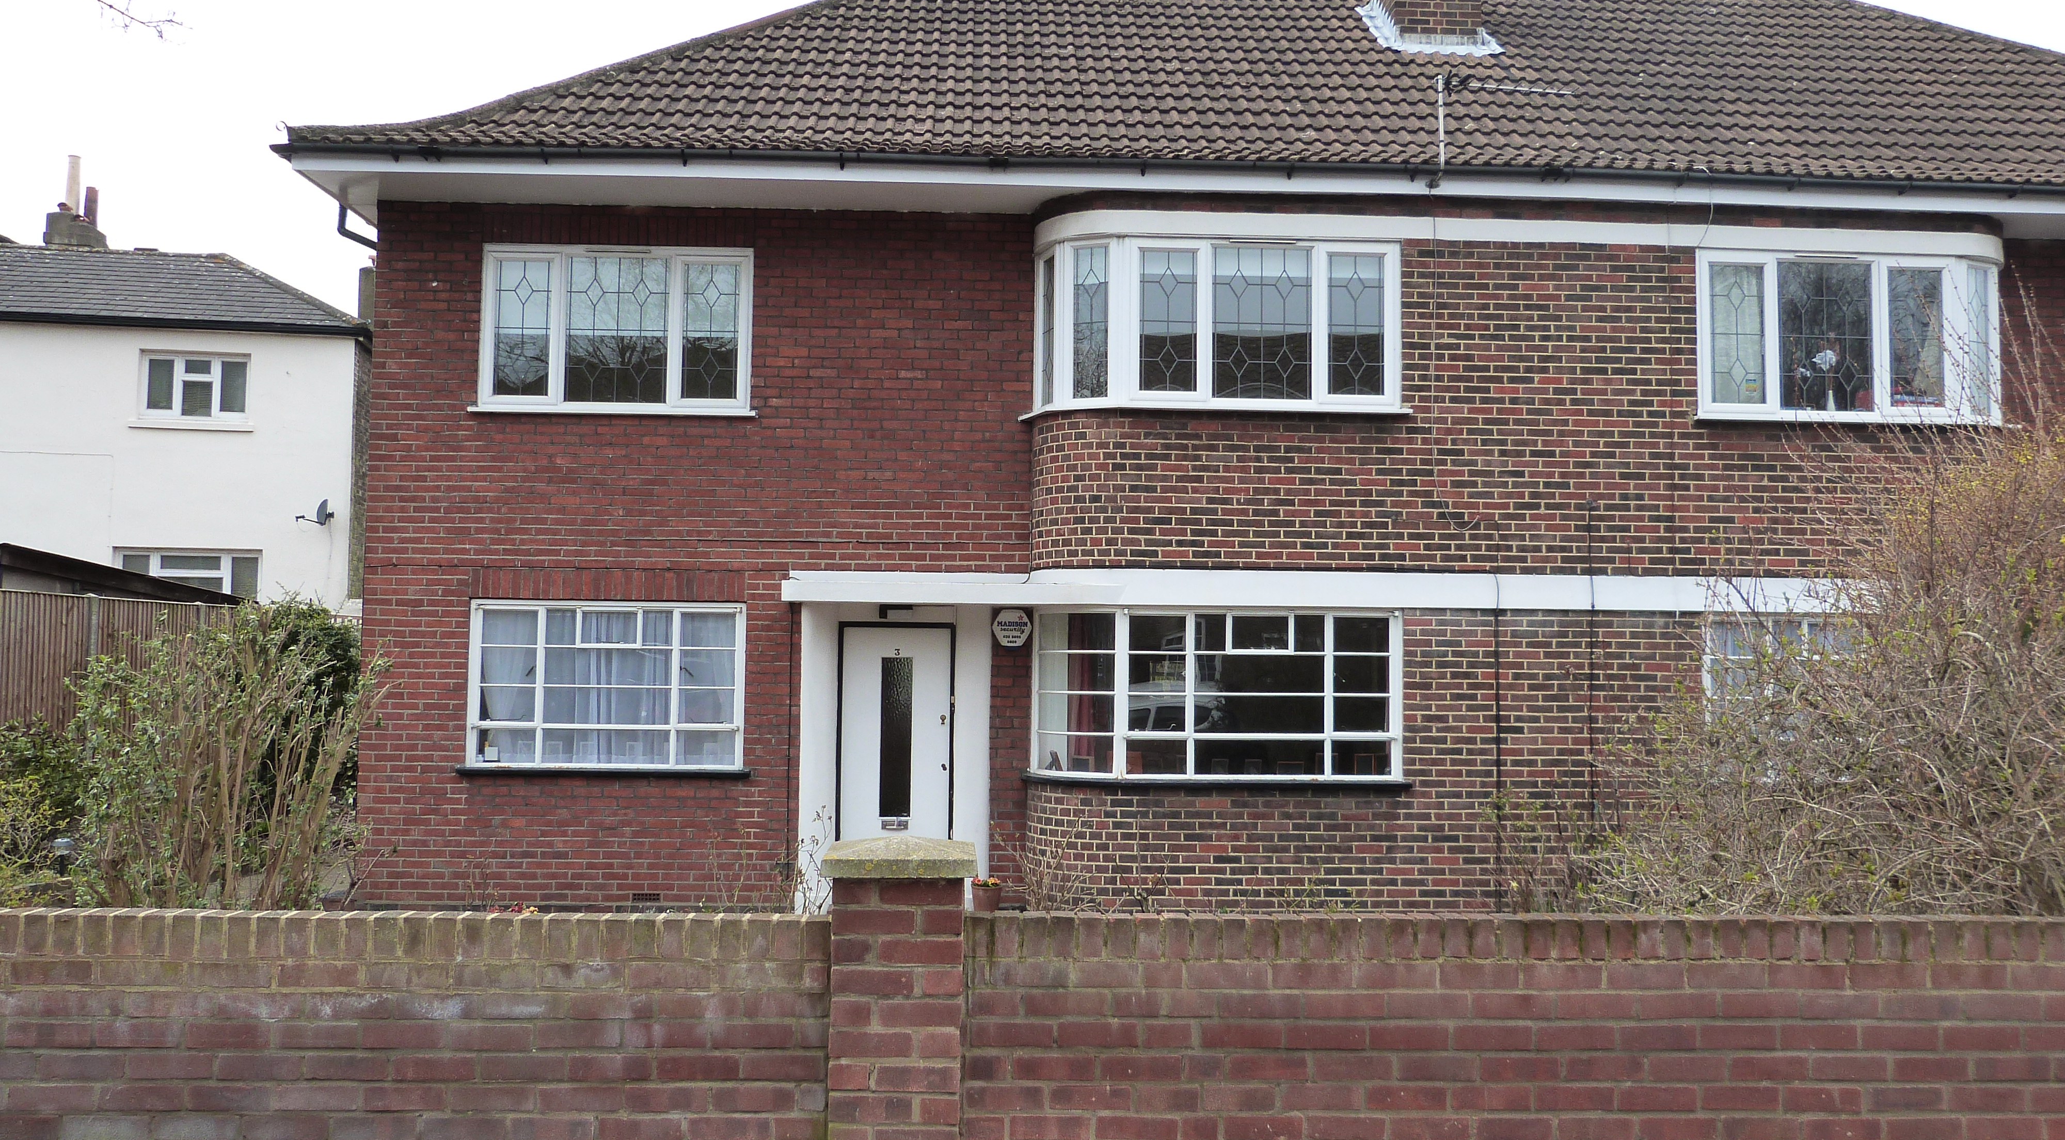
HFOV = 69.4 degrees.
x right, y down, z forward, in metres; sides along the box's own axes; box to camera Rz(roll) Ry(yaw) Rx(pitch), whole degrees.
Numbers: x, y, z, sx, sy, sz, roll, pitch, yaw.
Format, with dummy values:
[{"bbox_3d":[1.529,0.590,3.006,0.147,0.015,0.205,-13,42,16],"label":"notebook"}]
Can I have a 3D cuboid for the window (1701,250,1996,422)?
[{"bbox_3d":[6.385,-1.748,11.616,2.743,1.290,0.600,1,-3,-3],"label":"window"}]

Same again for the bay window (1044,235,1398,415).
[{"bbox_3d":[1.392,-1.814,11.396,2.740,1.282,0.600,1,-3,-3],"label":"bay window"}]

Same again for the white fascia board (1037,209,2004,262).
[{"bbox_3d":[3.896,-2.520,11.543,7.750,0.180,0.650,1,-3,-3],"label":"white fascia board"}]

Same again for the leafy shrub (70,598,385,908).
[{"bbox_3d":[-4.454,1.213,8.153,1.710,2.130,1.500,1,-3,-3],"label":"leafy shrub"}]

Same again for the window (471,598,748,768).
[{"bbox_3d":[-3.256,0.879,11.419,2.086,1.289,0.110,1,-3,-3],"label":"window"}]

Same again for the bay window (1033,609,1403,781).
[{"bbox_3d":[1.362,0.937,11.237,2.735,1.253,0.600,1,-3,-3],"label":"bay window"}]

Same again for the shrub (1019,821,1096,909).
[{"bbox_3d":[0.179,2.146,10.288,0.525,0.842,0.550,1,-3,-3],"label":"shrub"}]

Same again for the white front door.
[{"bbox_3d":[-1.064,1.429,11.591,0.889,2.020,0.080,1,-3,-3],"label":"white front door"}]

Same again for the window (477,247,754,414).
[{"bbox_3d":[-3.220,-1.872,11.578,2.084,1.302,0.110,1,-3,-3],"label":"window"}]

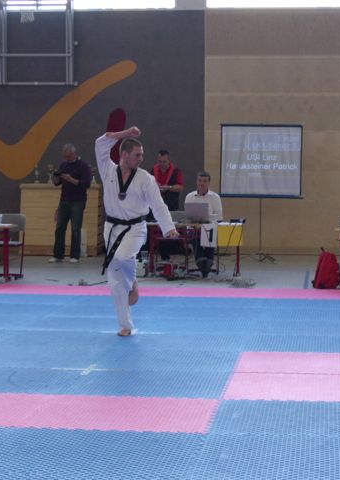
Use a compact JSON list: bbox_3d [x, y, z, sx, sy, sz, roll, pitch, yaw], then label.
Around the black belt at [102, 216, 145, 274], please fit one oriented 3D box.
[{"bbox_3d":[-0.382,0.042,10.300,0.345,0.460,0.300,0,3,-2],"label":"black belt"}]

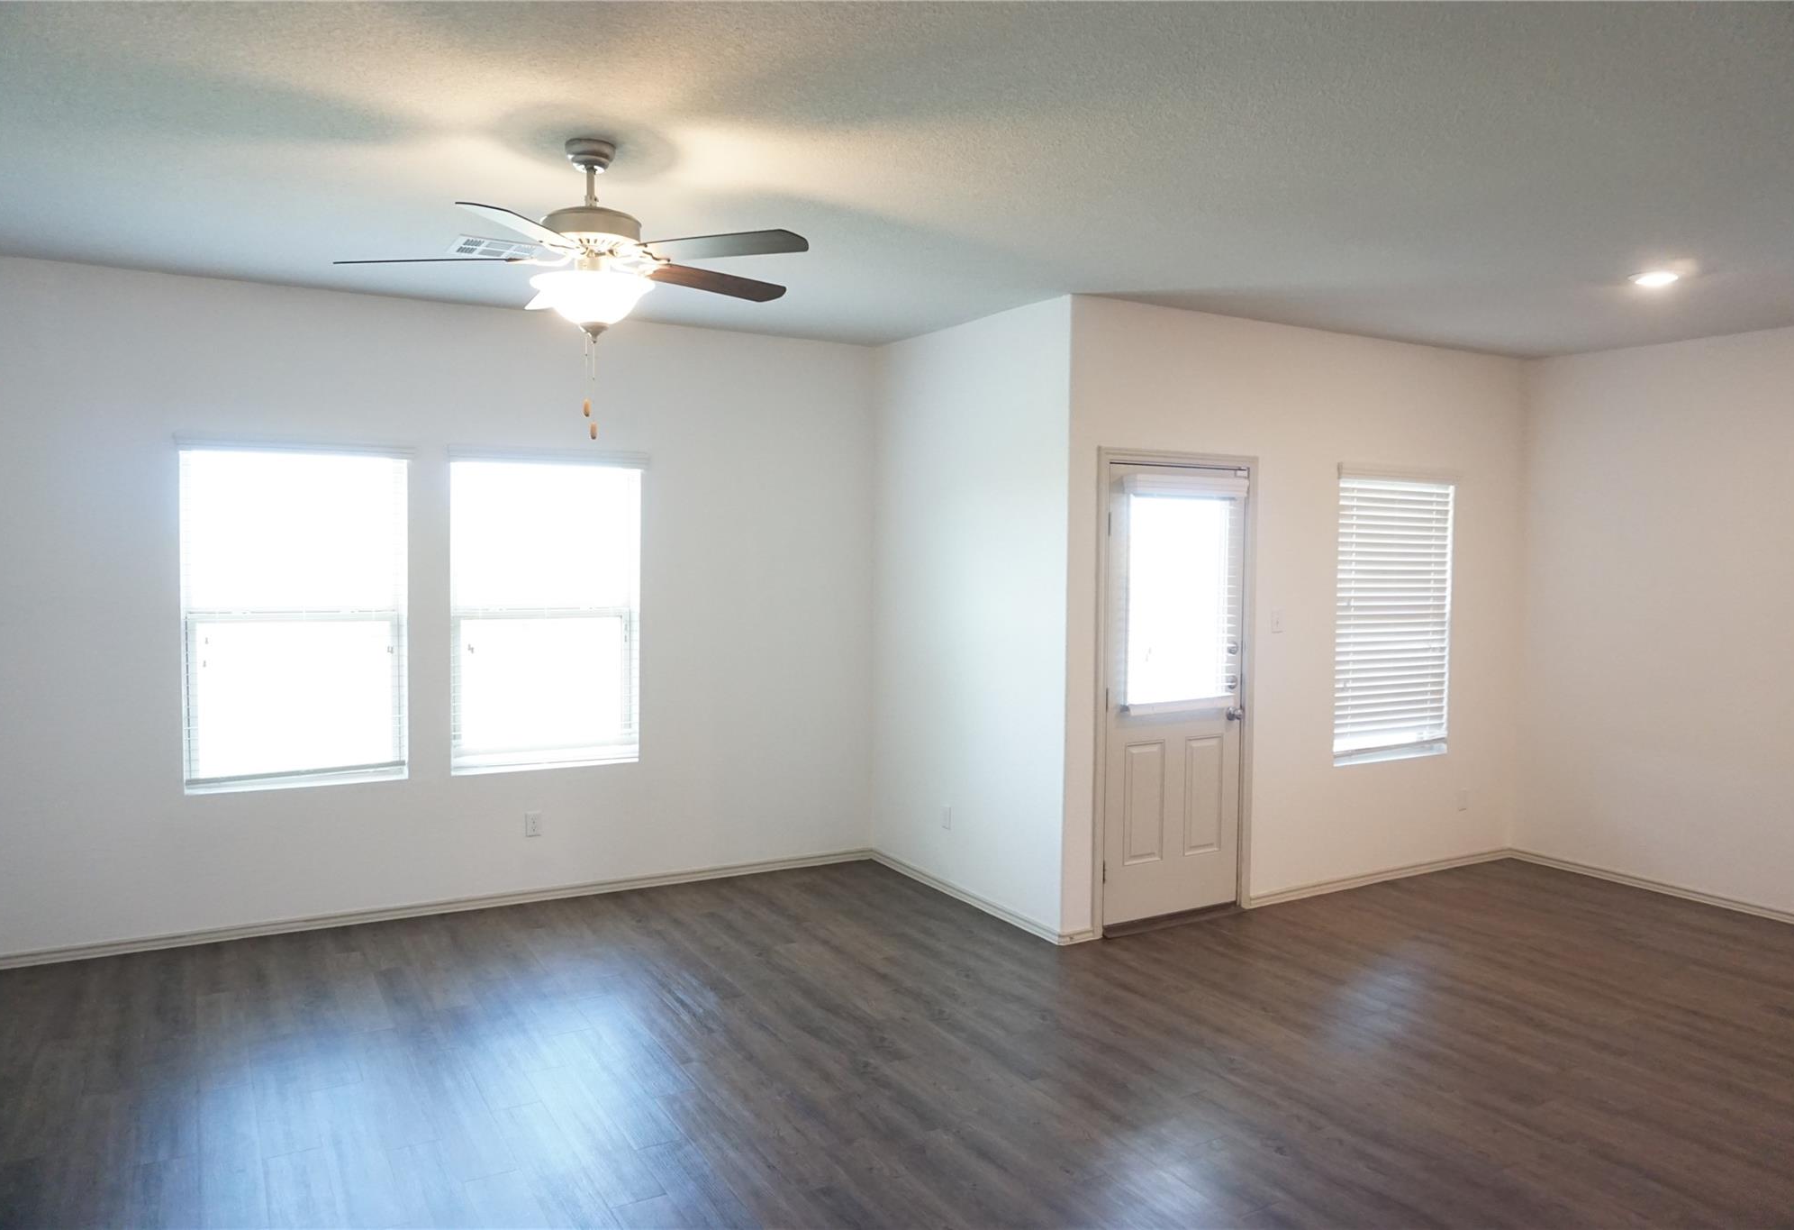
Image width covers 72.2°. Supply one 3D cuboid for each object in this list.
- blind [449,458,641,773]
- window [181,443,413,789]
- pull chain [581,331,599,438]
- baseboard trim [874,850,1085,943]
[{"bbox_3d":[-1.628,-0.015,5.748,0.895,1.435,0.070,-1,4,-30],"label":"blind"},{"bbox_3d":[-2.536,0.005,5.218,0.890,1.435,0.070,-1,4,-30],"label":"window"},{"bbox_3d":[-0.820,-0.615,3.287,0.045,0.287,0.035,0,3,-14],"label":"pull chain"},{"bbox_3d":[0.353,1.331,6.015,0.188,0.060,1.679,-1,4,-30],"label":"baseboard trim"}]

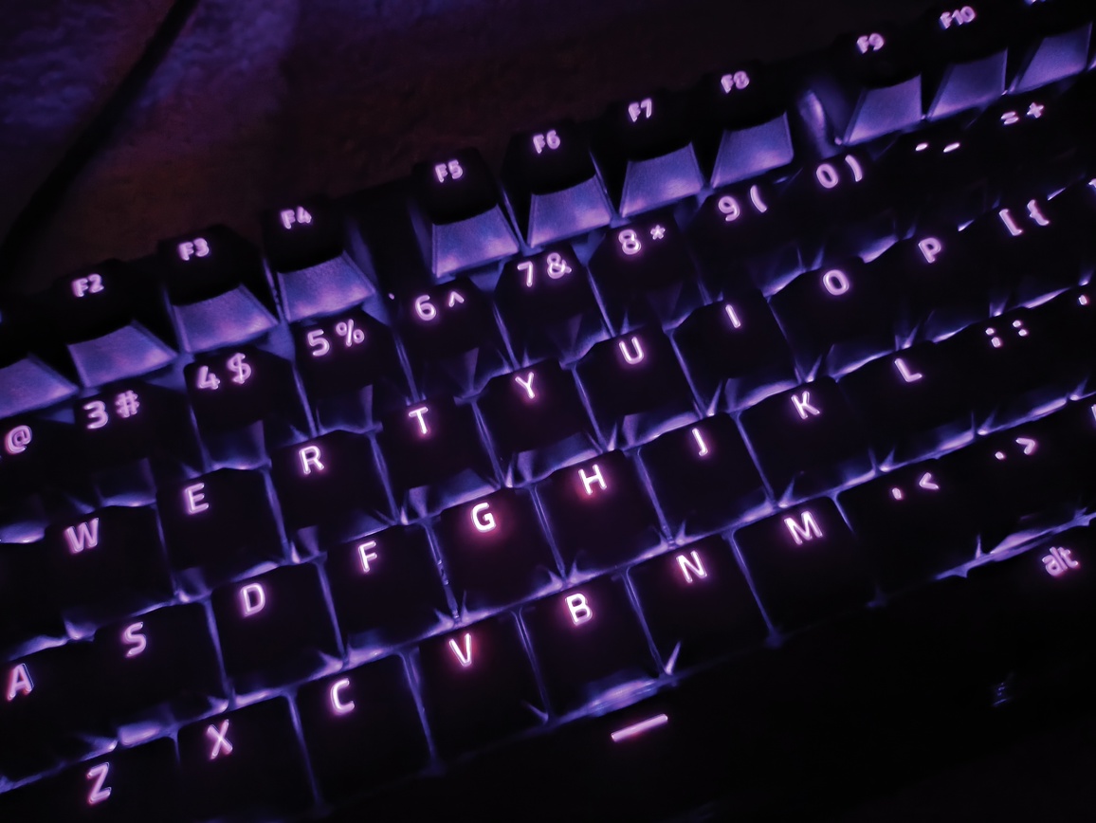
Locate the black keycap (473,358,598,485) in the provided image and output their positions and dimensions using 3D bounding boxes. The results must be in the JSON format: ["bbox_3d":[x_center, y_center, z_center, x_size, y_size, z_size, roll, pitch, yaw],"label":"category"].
[{"bbox_3d":[-0.002,0.001,0.137,0.018,0.010,0.018,-19,73,-5],"label":"black keycap"}]

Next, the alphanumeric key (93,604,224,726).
[{"bbox_3d":[-0.063,0.040,0.125,0.018,0.008,0.018,-19,72,-5],"label":"alphanumeric key"}]

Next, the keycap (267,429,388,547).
[{"bbox_3d":[-0.038,0.013,0.134,0.018,0.009,0.018,-19,73,-5],"label":"keycap"}]

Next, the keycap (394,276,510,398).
[{"bbox_3d":[-0.017,-0.014,0.141,0.018,0.011,0.018,-19,72,-5],"label":"keycap"}]

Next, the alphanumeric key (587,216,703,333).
[{"bbox_3d":[0.019,-0.026,0.145,0.018,0.011,0.018,-19,72,-5],"label":"alphanumeric key"}]

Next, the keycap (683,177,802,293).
[{"bbox_3d":[0.037,-0.031,0.146,0.018,0.011,0.018,-19,73,-5],"label":"keycap"}]

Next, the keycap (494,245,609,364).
[{"bbox_3d":[0.001,-0.020,0.143,0.018,0.011,0.018,-19,73,-5],"label":"keycap"}]

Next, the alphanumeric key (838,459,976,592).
[{"bbox_3d":[0.060,0.018,0.131,0.018,0.009,0.018,-19,73,-5],"label":"alphanumeric key"}]

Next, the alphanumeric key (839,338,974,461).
[{"bbox_3d":[0.063,-0.002,0.137,0.018,0.008,0.018,-19,72,-5],"label":"alphanumeric key"}]

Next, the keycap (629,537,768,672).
[{"bbox_3d":[0.024,0.031,0.127,0.018,0.009,0.018,-19,73,-5],"label":"keycap"}]

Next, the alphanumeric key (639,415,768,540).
[{"bbox_3d":[0.027,0.011,0.134,0.018,0.009,0.018,-19,73,-5],"label":"alphanumeric key"}]

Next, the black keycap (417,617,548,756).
[{"bbox_3d":[-0.012,0.042,0.125,0.018,0.009,0.018,-19,73,-5],"label":"black keycap"}]

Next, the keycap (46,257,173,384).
[{"bbox_3d":[-0.079,-0.017,0.142,0.018,0.011,0.018,-19,72,-6],"label":"keycap"}]

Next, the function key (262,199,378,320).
[{"bbox_3d":[-0.043,-0.029,0.147,0.018,0.011,0.018,-19,72,-5],"label":"function key"}]

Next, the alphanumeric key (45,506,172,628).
[{"bbox_3d":[-0.074,0.025,0.131,0.018,0.009,0.018,-19,73,-5],"label":"alphanumeric key"}]

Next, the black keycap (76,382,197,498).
[{"bbox_3d":[-0.071,0.004,0.135,0.018,0.011,0.018,-19,72,-6],"label":"black keycap"}]

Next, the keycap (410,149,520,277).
[{"bbox_3d":[-0.016,-0.038,0.148,0.018,0.011,0.018,-19,72,-6],"label":"keycap"}]

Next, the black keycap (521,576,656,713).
[{"bbox_3d":[0.006,0.036,0.125,0.018,0.009,0.018,-19,72,-6],"label":"black keycap"}]

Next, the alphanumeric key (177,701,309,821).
[{"bbox_3d":[-0.048,0.054,0.120,0.018,0.008,0.018,-19,72,-5],"label":"alphanumeric key"}]

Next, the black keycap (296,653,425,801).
[{"bbox_3d":[-0.030,0.049,0.123,0.018,0.009,0.018,-19,73,-5],"label":"black keycap"}]

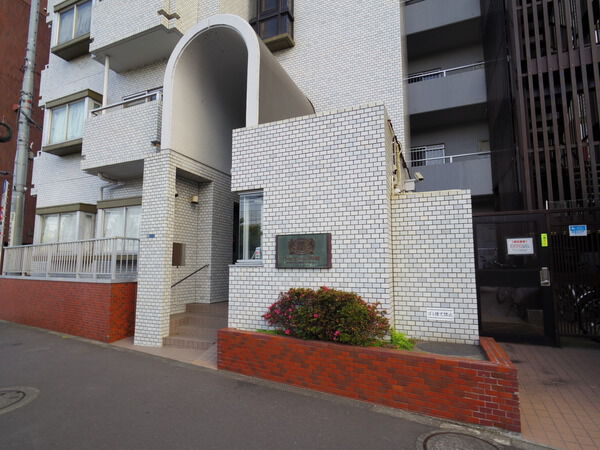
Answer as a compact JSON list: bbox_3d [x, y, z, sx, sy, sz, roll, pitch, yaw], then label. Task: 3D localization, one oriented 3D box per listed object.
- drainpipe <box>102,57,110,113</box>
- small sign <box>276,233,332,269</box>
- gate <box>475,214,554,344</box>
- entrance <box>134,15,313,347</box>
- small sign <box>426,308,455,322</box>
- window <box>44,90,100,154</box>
[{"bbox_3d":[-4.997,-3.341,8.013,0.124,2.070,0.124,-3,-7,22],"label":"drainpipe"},{"bbox_3d":[0.041,0.372,4.340,0.833,0.474,0.046,-3,-7,22],"label":"small sign"},{"bbox_3d":[3.557,0.889,5.240,1.058,2.125,0.055,-3,-7,22],"label":"gate"},{"bbox_3d":[-1.382,-0.766,6.928,2.604,6.146,2.760,-3,-7,22],"label":"entrance"},{"bbox_3d":[1.816,1.169,4.024,0.313,0.143,0.011,-3,-7,22],"label":"small sign"},{"bbox_3d":[-6.413,-2.834,8.818,1.799,1.408,0.442,-3,-7,22],"label":"window"}]

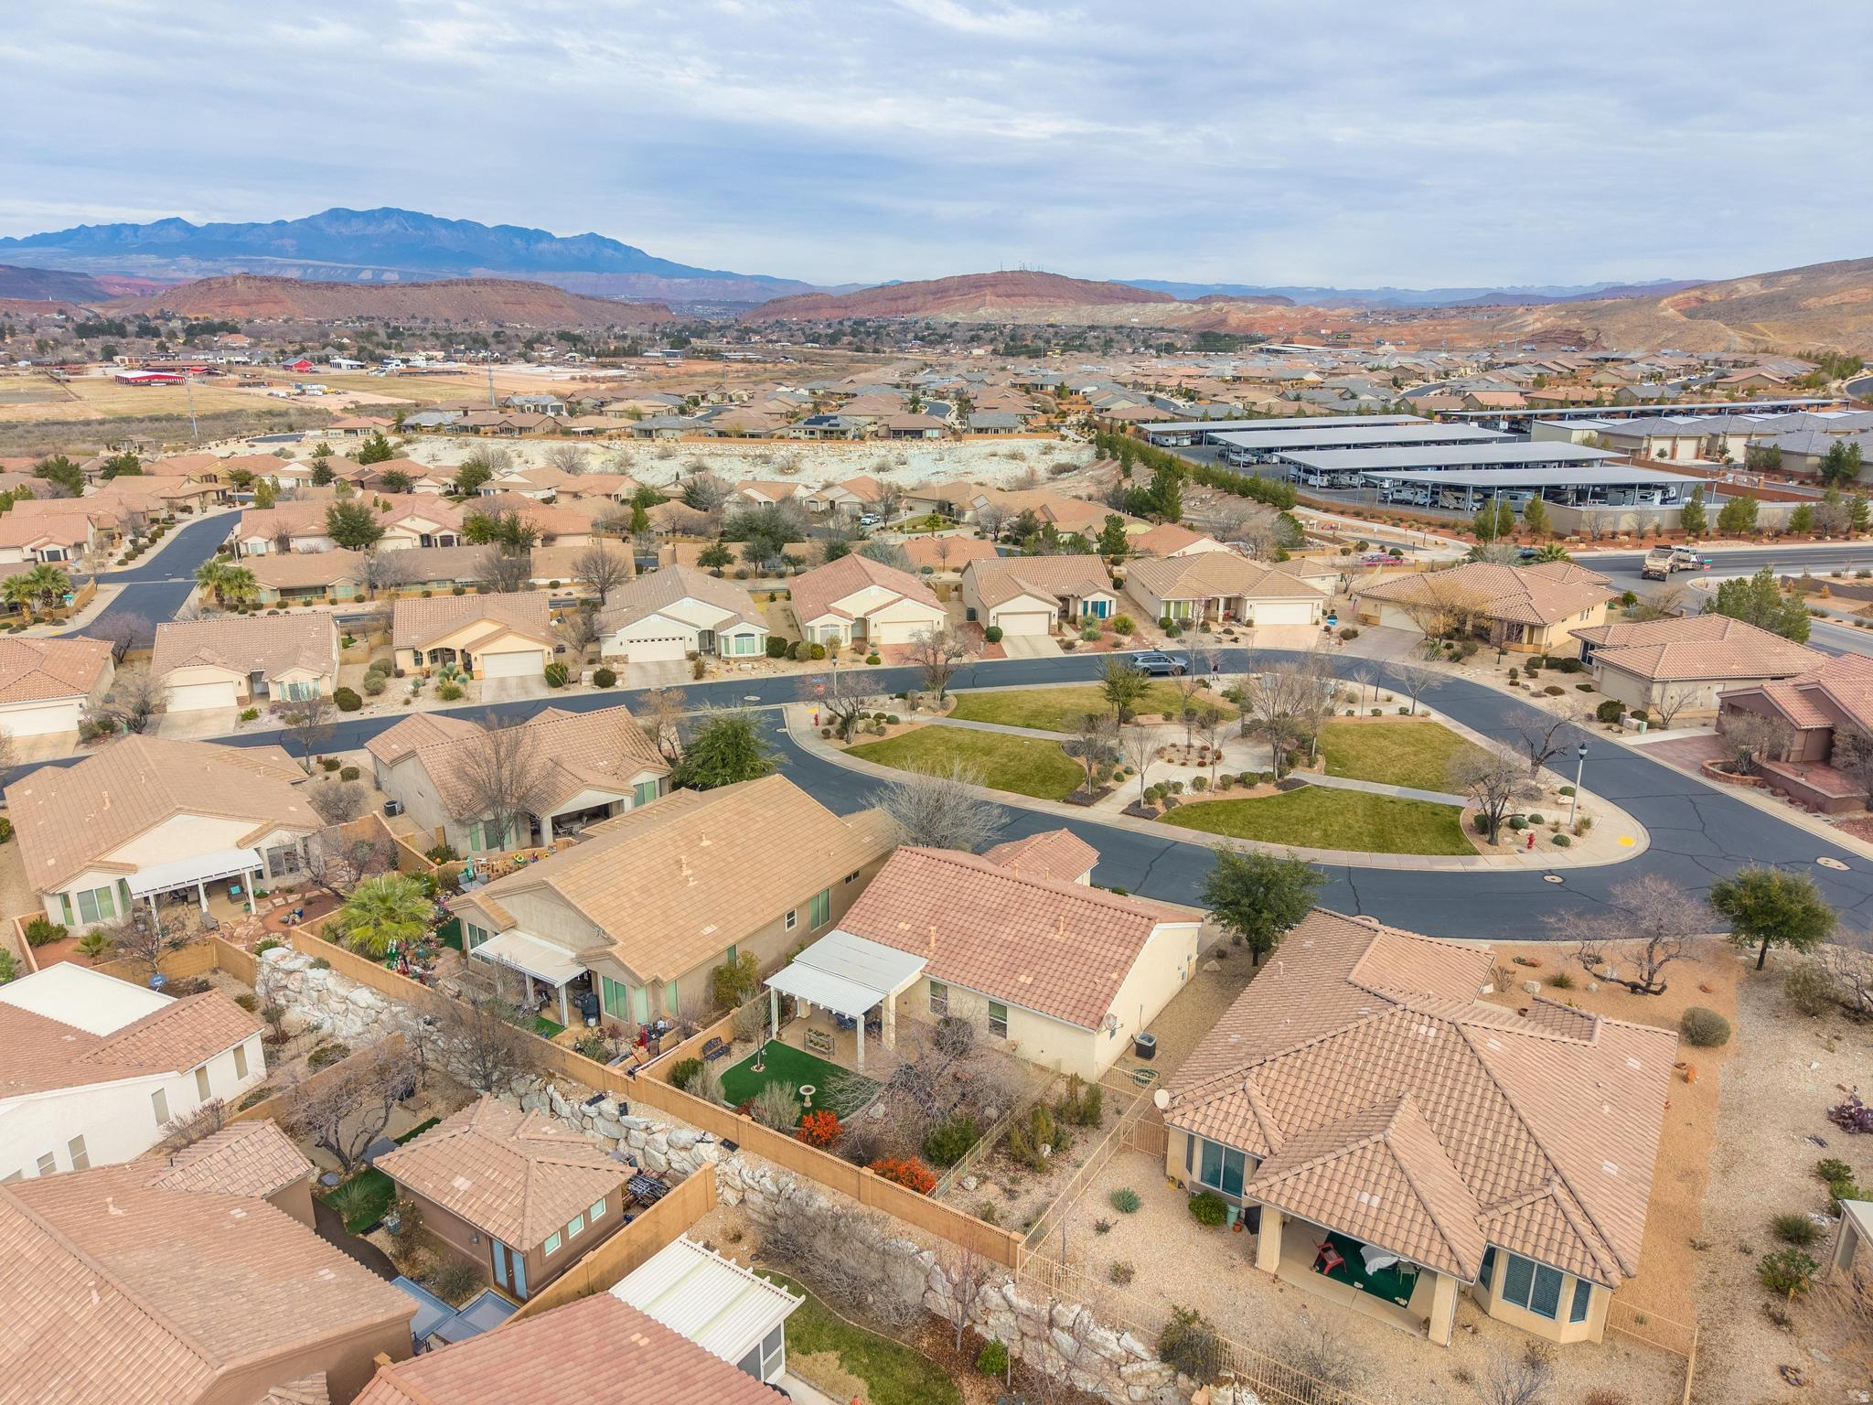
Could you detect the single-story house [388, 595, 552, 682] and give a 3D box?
[{"bbox_3d":[-39.619,-6.259,112.410,12.900,5.300,14.200,-4,18,-15],"label":"single-story house"}]

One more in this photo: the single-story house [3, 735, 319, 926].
[{"bbox_3d":[-42.210,6.140,71.320,14.800,5.400,19.800,-12,21,-36],"label":"single-story house"}]

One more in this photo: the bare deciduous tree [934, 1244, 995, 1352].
[{"bbox_3d":[0.845,17.826,38.774,1.900,3.800,1.900,1,17,2],"label":"bare deciduous tree"}]

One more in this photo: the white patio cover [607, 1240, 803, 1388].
[{"bbox_3d":[-6.884,18.821,39.375,4.980,2.300,3.250,11,20,32],"label":"white patio cover"}]

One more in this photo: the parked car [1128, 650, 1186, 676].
[{"bbox_3d":[18.589,-3.165,108.681,4.700,1.660,1.900,-3,18,-10],"label":"parked car"}]

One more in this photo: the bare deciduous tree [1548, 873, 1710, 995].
[{"bbox_3d":[29.631,10.034,55.780,6.500,5.200,5.800,10,20,29],"label":"bare deciduous tree"}]

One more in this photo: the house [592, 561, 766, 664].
[{"bbox_3d":[-24.070,-8.460,120.020,15.200,5.400,19.800,-4,18,-15],"label":"house"}]

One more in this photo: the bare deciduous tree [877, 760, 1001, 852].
[{"bbox_3d":[0.110,6.154,67.949,6.400,6.020,6.200,0,17,0],"label":"bare deciduous tree"}]

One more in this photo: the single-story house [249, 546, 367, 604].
[{"bbox_3d":[-72.074,-14.806,149.574,13.000,5.200,13.800,-5,18,-16],"label":"single-story house"}]

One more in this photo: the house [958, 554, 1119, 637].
[{"bbox_3d":[10.508,-11.004,127.575,13.800,5.000,15.200,-3,18,-10],"label":"house"}]

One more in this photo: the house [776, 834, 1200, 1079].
[{"bbox_3d":[3.564,10.106,57.756,13.600,4.970,19.500,11,21,32],"label":"house"}]

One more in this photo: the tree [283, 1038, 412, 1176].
[{"bbox_3d":[-21.477,14.889,47.586,4.500,5.300,4.500,-9,19,-26],"label":"tree"}]

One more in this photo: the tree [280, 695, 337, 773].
[{"bbox_3d":[-40.890,2.190,84.490,3.650,5.270,3.650,0,17,0],"label":"tree"}]

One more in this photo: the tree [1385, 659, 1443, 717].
[{"bbox_3d":[36.191,-1.096,98.433,4.300,4.400,4.300,7,19,20],"label":"tree"}]

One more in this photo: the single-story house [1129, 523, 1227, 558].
[{"bbox_3d":[30.820,-20.290,173.530,17.200,5.200,12.500,-4,18,-14],"label":"single-story house"}]

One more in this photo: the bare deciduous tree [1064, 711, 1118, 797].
[{"bbox_3d":[9.531,3.238,80.457,3.500,5.400,3.500,2,18,7],"label":"bare deciduous tree"}]

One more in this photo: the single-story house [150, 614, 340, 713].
[{"bbox_3d":[-55.500,-4.040,105.290,13.100,5.300,19.100,-6,18,-19],"label":"single-story house"}]

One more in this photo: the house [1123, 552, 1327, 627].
[{"bbox_3d":[29.460,-12.770,134.360,17.300,5.700,18.300,0,17,-2],"label":"house"}]

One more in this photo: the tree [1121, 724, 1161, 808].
[{"bbox_3d":[12.306,3.884,78.277,2.500,5.300,2.500,3,18,9],"label":"tree"}]

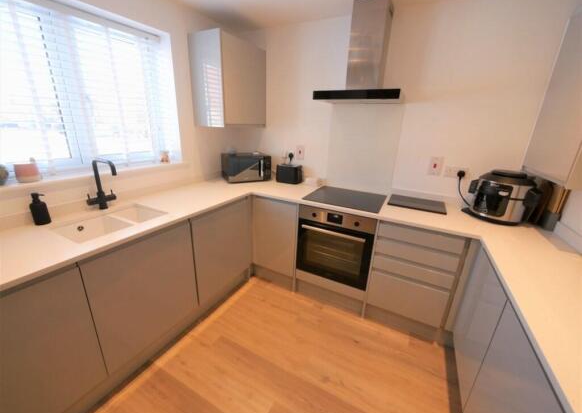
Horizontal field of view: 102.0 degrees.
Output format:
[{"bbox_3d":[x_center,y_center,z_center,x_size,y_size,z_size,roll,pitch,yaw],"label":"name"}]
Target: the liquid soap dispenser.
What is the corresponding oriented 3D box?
[{"bbox_3d":[-1.387,0.013,1.302,0.083,0.172,0.070,4,19,6],"label":"liquid soap dispenser"}]

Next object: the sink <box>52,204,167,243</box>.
[{"bbox_3d":[-1.056,0.169,1.430,0.380,0.185,0.490,12,21,26],"label":"sink"}]

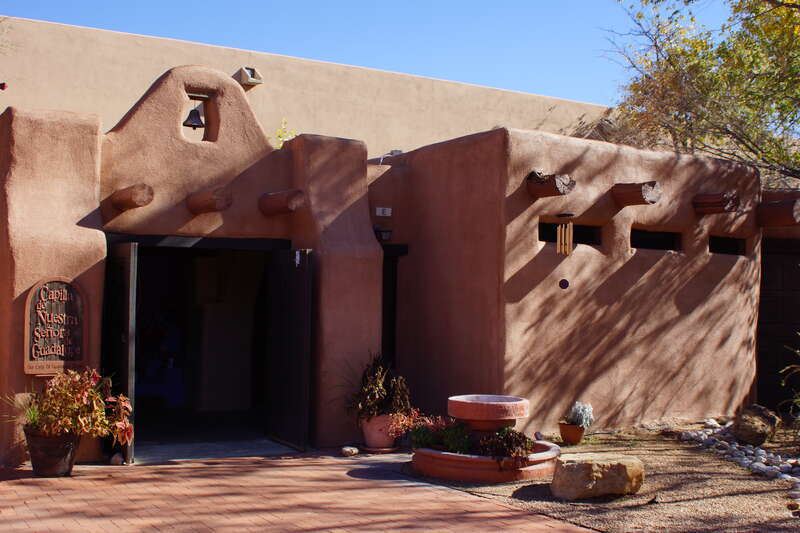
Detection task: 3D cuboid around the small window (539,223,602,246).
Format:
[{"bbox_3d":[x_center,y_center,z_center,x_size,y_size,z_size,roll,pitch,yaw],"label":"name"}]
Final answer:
[{"bbox_3d":[2.081,-0.392,11.339,0.940,0.221,0.150,2,-4,-28],"label":"small window"}]

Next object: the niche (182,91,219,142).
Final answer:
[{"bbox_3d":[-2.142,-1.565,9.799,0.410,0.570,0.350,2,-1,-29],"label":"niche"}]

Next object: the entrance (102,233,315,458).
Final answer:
[{"bbox_3d":[-1.885,0.771,9.259,1.820,2.090,0.940,2,-1,-29],"label":"entrance"}]

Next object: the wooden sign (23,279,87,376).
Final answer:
[{"bbox_3d":[-3.057,0.534,8.303,0.515,0.850,0.070,2,-1,-26],"label":"wooden sign"}]

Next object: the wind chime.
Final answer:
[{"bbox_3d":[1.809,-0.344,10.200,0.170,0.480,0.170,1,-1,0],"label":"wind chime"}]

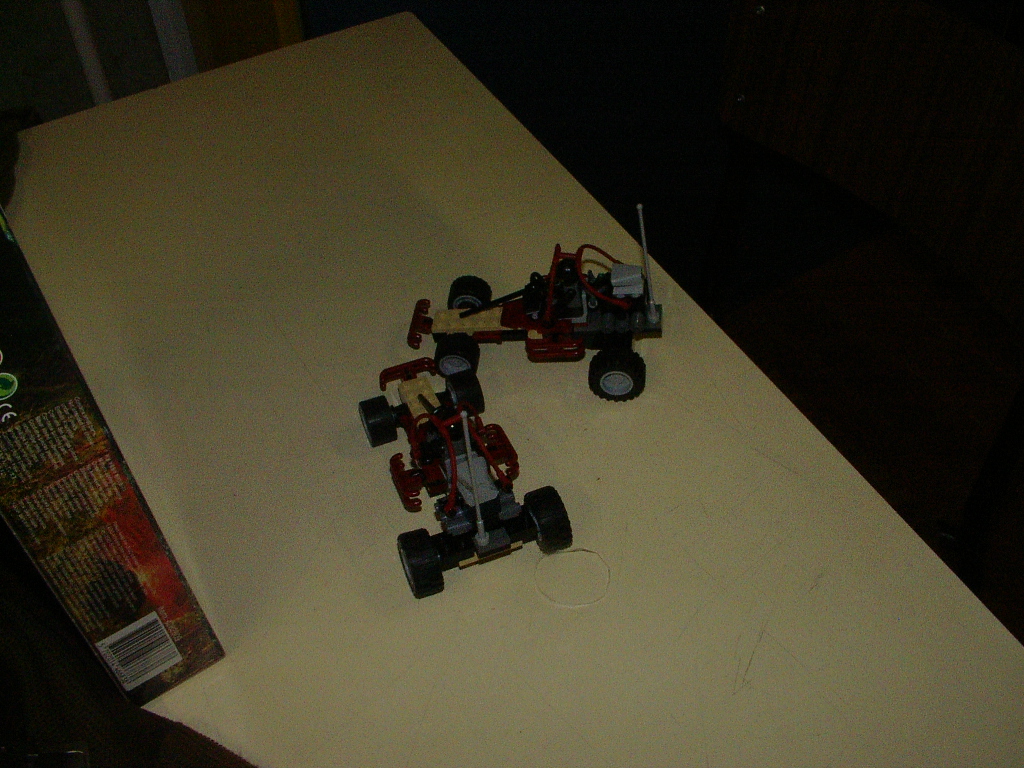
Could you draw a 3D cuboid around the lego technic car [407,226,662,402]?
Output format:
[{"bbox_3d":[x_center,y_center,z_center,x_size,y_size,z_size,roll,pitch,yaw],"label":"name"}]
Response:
[{"bbox_3d":[0.012,-0.056,0.594,0.139,0.104,0.078,4,48,5],"label":"lego technic car"}]

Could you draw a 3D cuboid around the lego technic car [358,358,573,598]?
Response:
[{"bbox_3d":[-0.033,0.012,0.534,0.078,0.104,0.142,-17,50,-14],"label":"lego technic car"}]

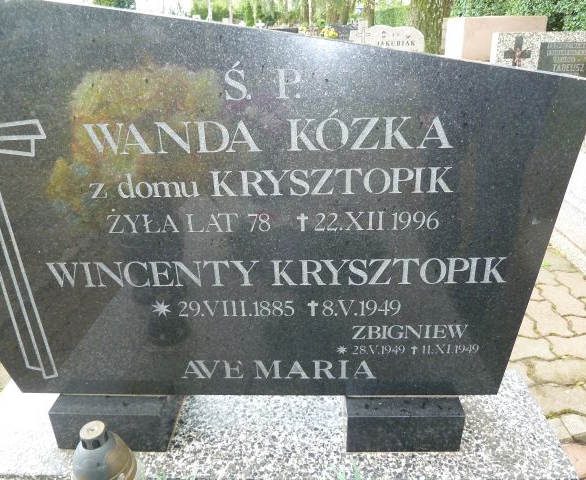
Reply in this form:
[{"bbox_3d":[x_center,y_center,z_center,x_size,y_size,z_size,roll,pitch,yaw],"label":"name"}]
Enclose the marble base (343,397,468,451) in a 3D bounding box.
[{"bbox_3d":[0.208,0.323,0.913,0.210,0.089,0.154,0,29,3],"label":"marble base"}]

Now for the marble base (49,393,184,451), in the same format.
[{"bbox_3d":[-0.344,0.328,0.934,0.210,0.089,0.154,0,29,3],"label":"marble base"}]

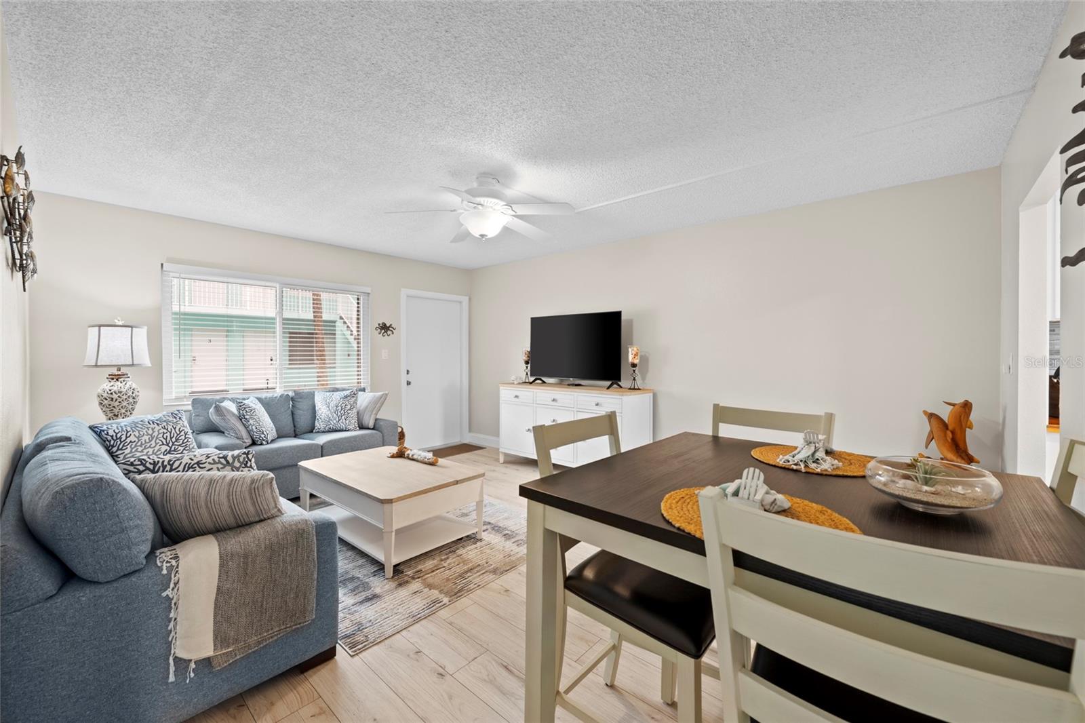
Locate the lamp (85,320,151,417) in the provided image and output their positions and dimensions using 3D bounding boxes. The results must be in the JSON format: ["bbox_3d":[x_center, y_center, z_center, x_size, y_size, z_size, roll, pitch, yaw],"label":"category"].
[{"bbox_3d":[-3.107,0.098,3.100,0.350,0.820,0.350,1,1,42],"label":"lamp"}]

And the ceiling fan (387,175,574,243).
[{"bbox_3d":[-0.404,-1.020,2.840,1.290,0.430,1.290,0,1,0],"label":"ceiling fan"}]

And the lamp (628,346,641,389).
[{"bbox_3d":[0.904,0.055,4.149,0.125,0.440,0.125,0,1,0],"label":"lamp"}]

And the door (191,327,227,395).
[{"bbox_3d":[-10.876,-0.034,13.806,0.060,2.030,0.920,1,1,42],"label":"door"}]

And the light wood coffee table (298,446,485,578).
[{"bbox_3d":[-1.101,0.979,3.018,1.280,0.455,0.760,1,1,42],"label":"light wood coffee table"}]

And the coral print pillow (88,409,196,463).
[{"bbox_3d":[-2.333,0.530,2.519,0.150,0.450,0.460,-25,-3,22],"label":"coral print pillow"}]

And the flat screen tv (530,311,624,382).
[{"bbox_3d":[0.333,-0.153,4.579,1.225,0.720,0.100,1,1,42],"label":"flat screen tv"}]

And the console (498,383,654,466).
[{"bbox_3d":[0.300,0.726,4.502,1.670,0.915,0.490,1,1,42],"label":"console"}]

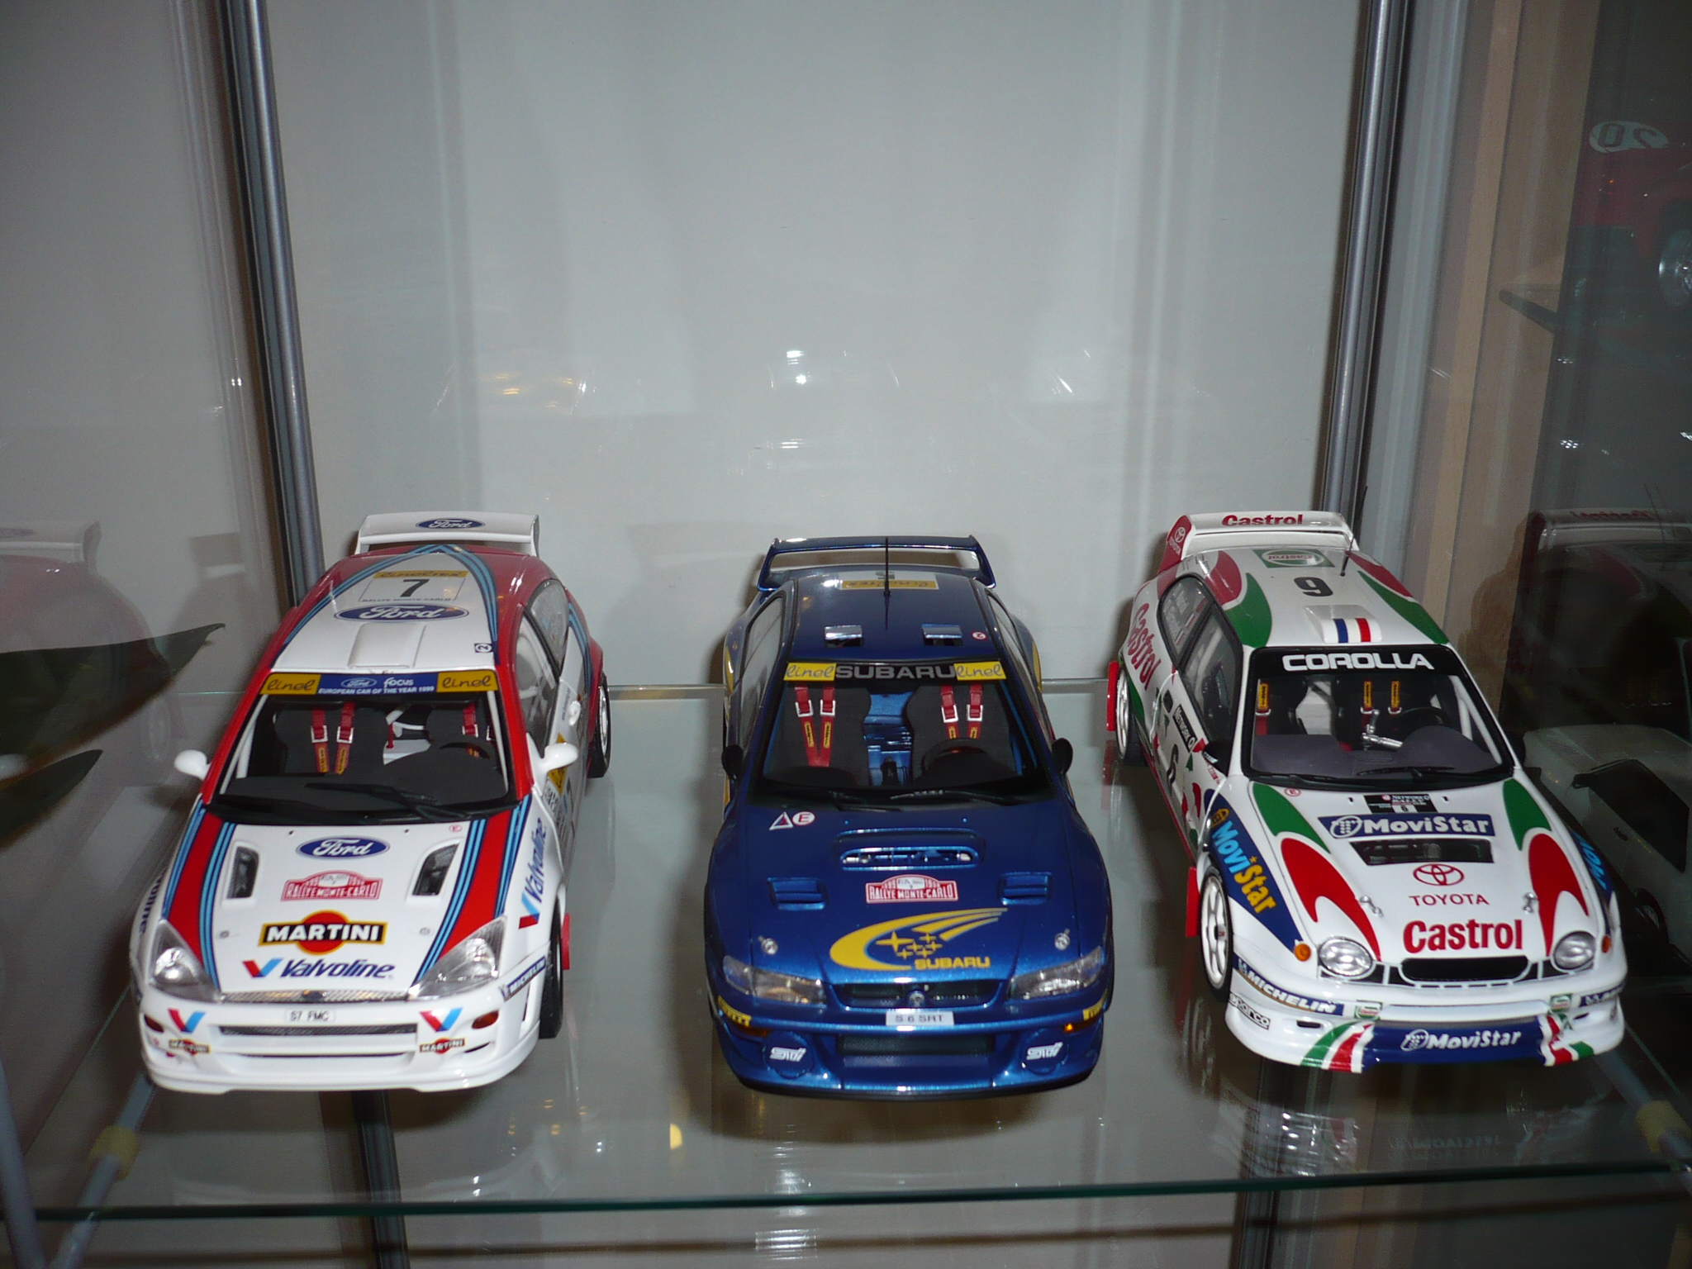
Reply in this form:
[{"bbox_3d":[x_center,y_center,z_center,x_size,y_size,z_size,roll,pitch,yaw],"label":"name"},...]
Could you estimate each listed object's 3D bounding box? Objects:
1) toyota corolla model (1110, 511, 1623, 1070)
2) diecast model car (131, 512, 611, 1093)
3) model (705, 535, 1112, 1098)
[{"bbox_3d":[0.144,0.033,0.499,0.102,0.079,0.226,0,22,-1],"label":"toyota corolla model"},{"bbox_3d":[-0.126,0.038,0.484,0.107,0.081,0.227,-1,22,-3],"label":"diecast model car"},{"bbox_3d":[0.013,0.037,0.491,0.099,0.077,0.239,-1,22,-2],"label":"model"}]

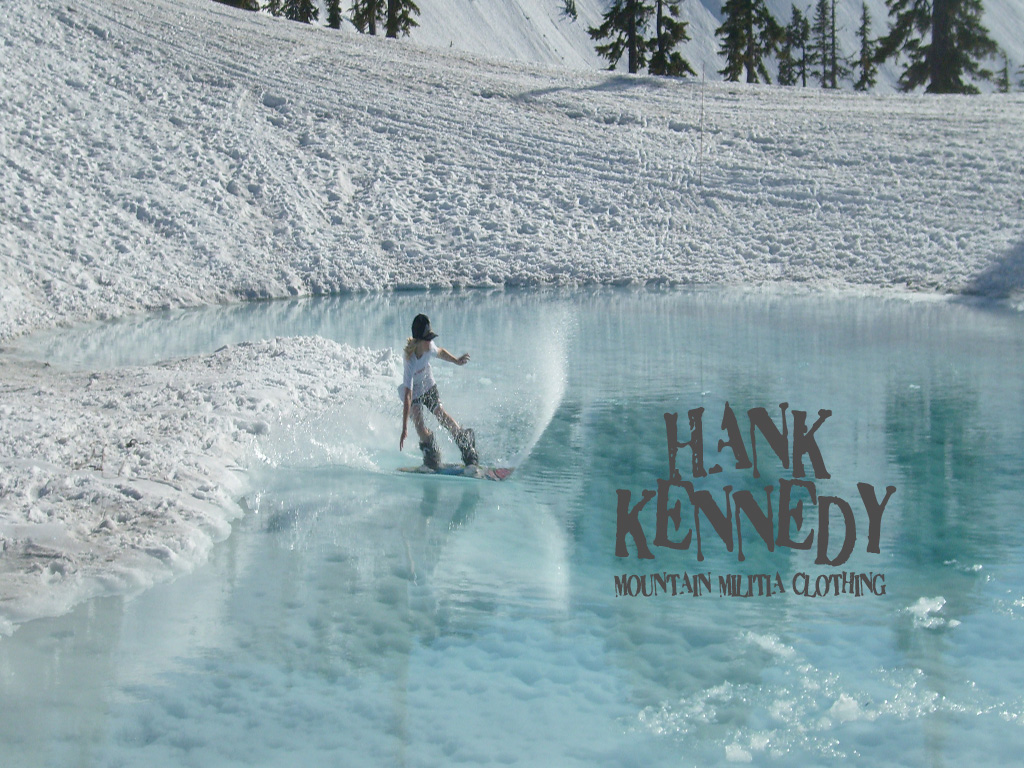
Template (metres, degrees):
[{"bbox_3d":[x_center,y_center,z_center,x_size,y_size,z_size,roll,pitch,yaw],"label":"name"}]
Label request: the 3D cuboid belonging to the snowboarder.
[{"bbox_3d":[-0.763,0.067,13.200,0.830,1.630,0.600,-1,9,-5],"label":"snowboarder"}]

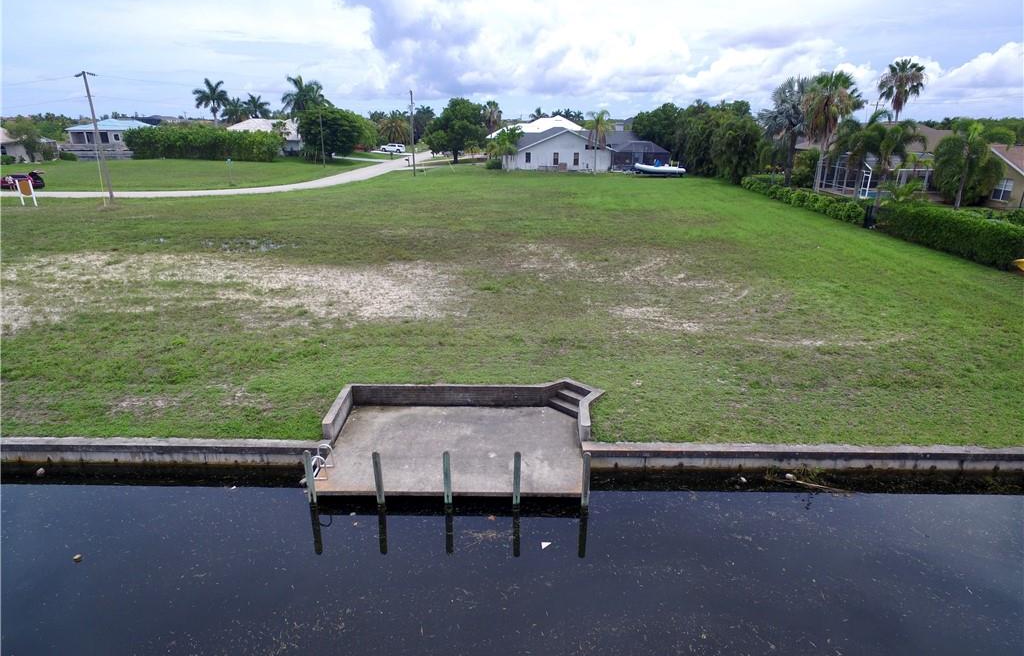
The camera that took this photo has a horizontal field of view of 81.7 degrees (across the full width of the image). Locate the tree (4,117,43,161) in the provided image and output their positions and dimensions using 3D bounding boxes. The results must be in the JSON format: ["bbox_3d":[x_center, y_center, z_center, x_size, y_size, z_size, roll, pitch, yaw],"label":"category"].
[{"bbox_3d":[-83.850,-32.550,101.960,6.850,7.670,6.850,0,19,0],"label":"tree"}]

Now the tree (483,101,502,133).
[{"bbox_3d":[-3.409,-34.833,104.291,3.526,9.846,3.526,0,19,0],"label":"tree"}]

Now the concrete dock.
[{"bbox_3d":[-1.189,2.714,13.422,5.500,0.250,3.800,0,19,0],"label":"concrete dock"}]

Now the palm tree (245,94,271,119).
[{"bbox_3d":[-51.355,-41.580,121.121,5.600,11.600,5.600,0,19,0],"label":"palm tree"}]

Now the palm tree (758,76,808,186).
[{"bbox_3d":[28.270,-19.875,60.600,5.600,10.800,5.600,0,19,0],"label":"palm tree"}]

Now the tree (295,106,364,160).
[{"bbox_3d":[-29.866,-32.172,98.147,11.613,8.572,10.452,0,19,0],"label":"tree"}]

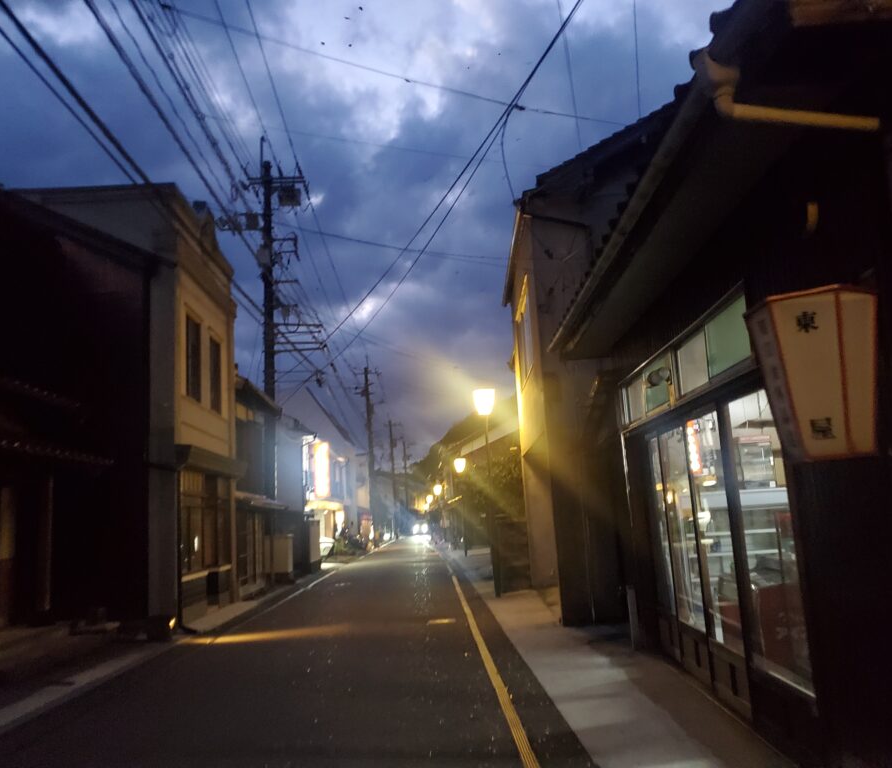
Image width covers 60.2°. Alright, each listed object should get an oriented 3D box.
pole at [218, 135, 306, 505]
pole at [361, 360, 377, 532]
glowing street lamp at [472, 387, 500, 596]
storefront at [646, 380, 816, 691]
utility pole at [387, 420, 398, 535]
[{"bbox_3d":[-4.780,-0.875,20.473,2.500,12.140,0.900,-3,-10,-2],"label":"pole"},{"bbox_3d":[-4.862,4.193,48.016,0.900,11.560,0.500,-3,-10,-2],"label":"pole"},{"bbox_3d":[0.820,1.923,14.068,0.400,3.810,0.400,-3,-10,-2],"label":"glowing street lamp"},{"bbox_3d":[2.009,1.105,5.948,0.150,1.750,3.300,-4,-10,2],"label":"storefront"},{"bbox_3d":[-4.928,8.851,72.586,0.800,10.890,0.500,-3,-10,-2],"label":"utility pole"}]

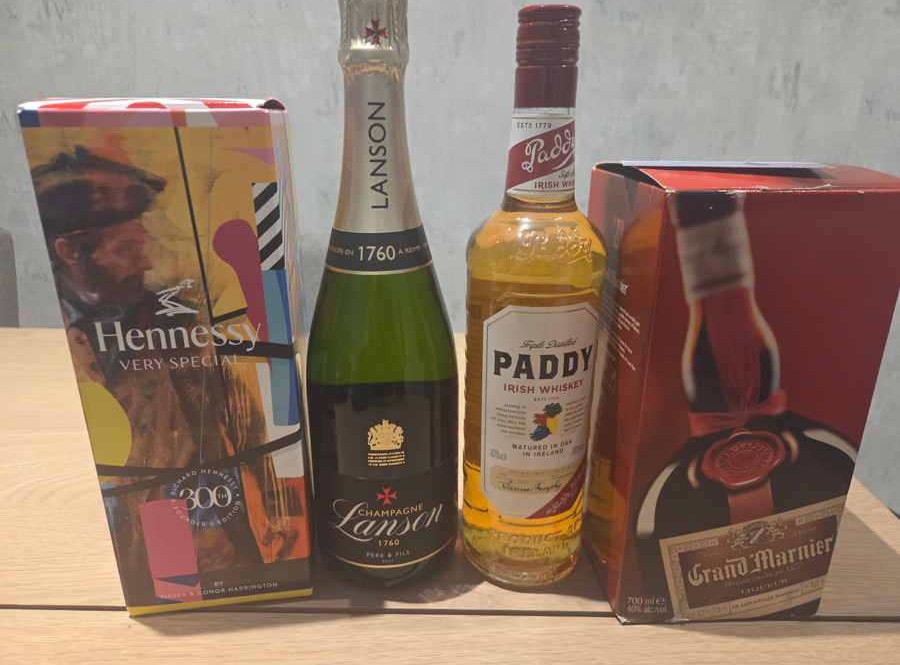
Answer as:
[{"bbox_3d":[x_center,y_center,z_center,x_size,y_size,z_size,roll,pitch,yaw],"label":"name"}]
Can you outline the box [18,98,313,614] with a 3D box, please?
[{"bbox_3d":[-0.137,0.014,0.340,0.102,0.268,0.091,-3,20,-9],"label":"box"}]

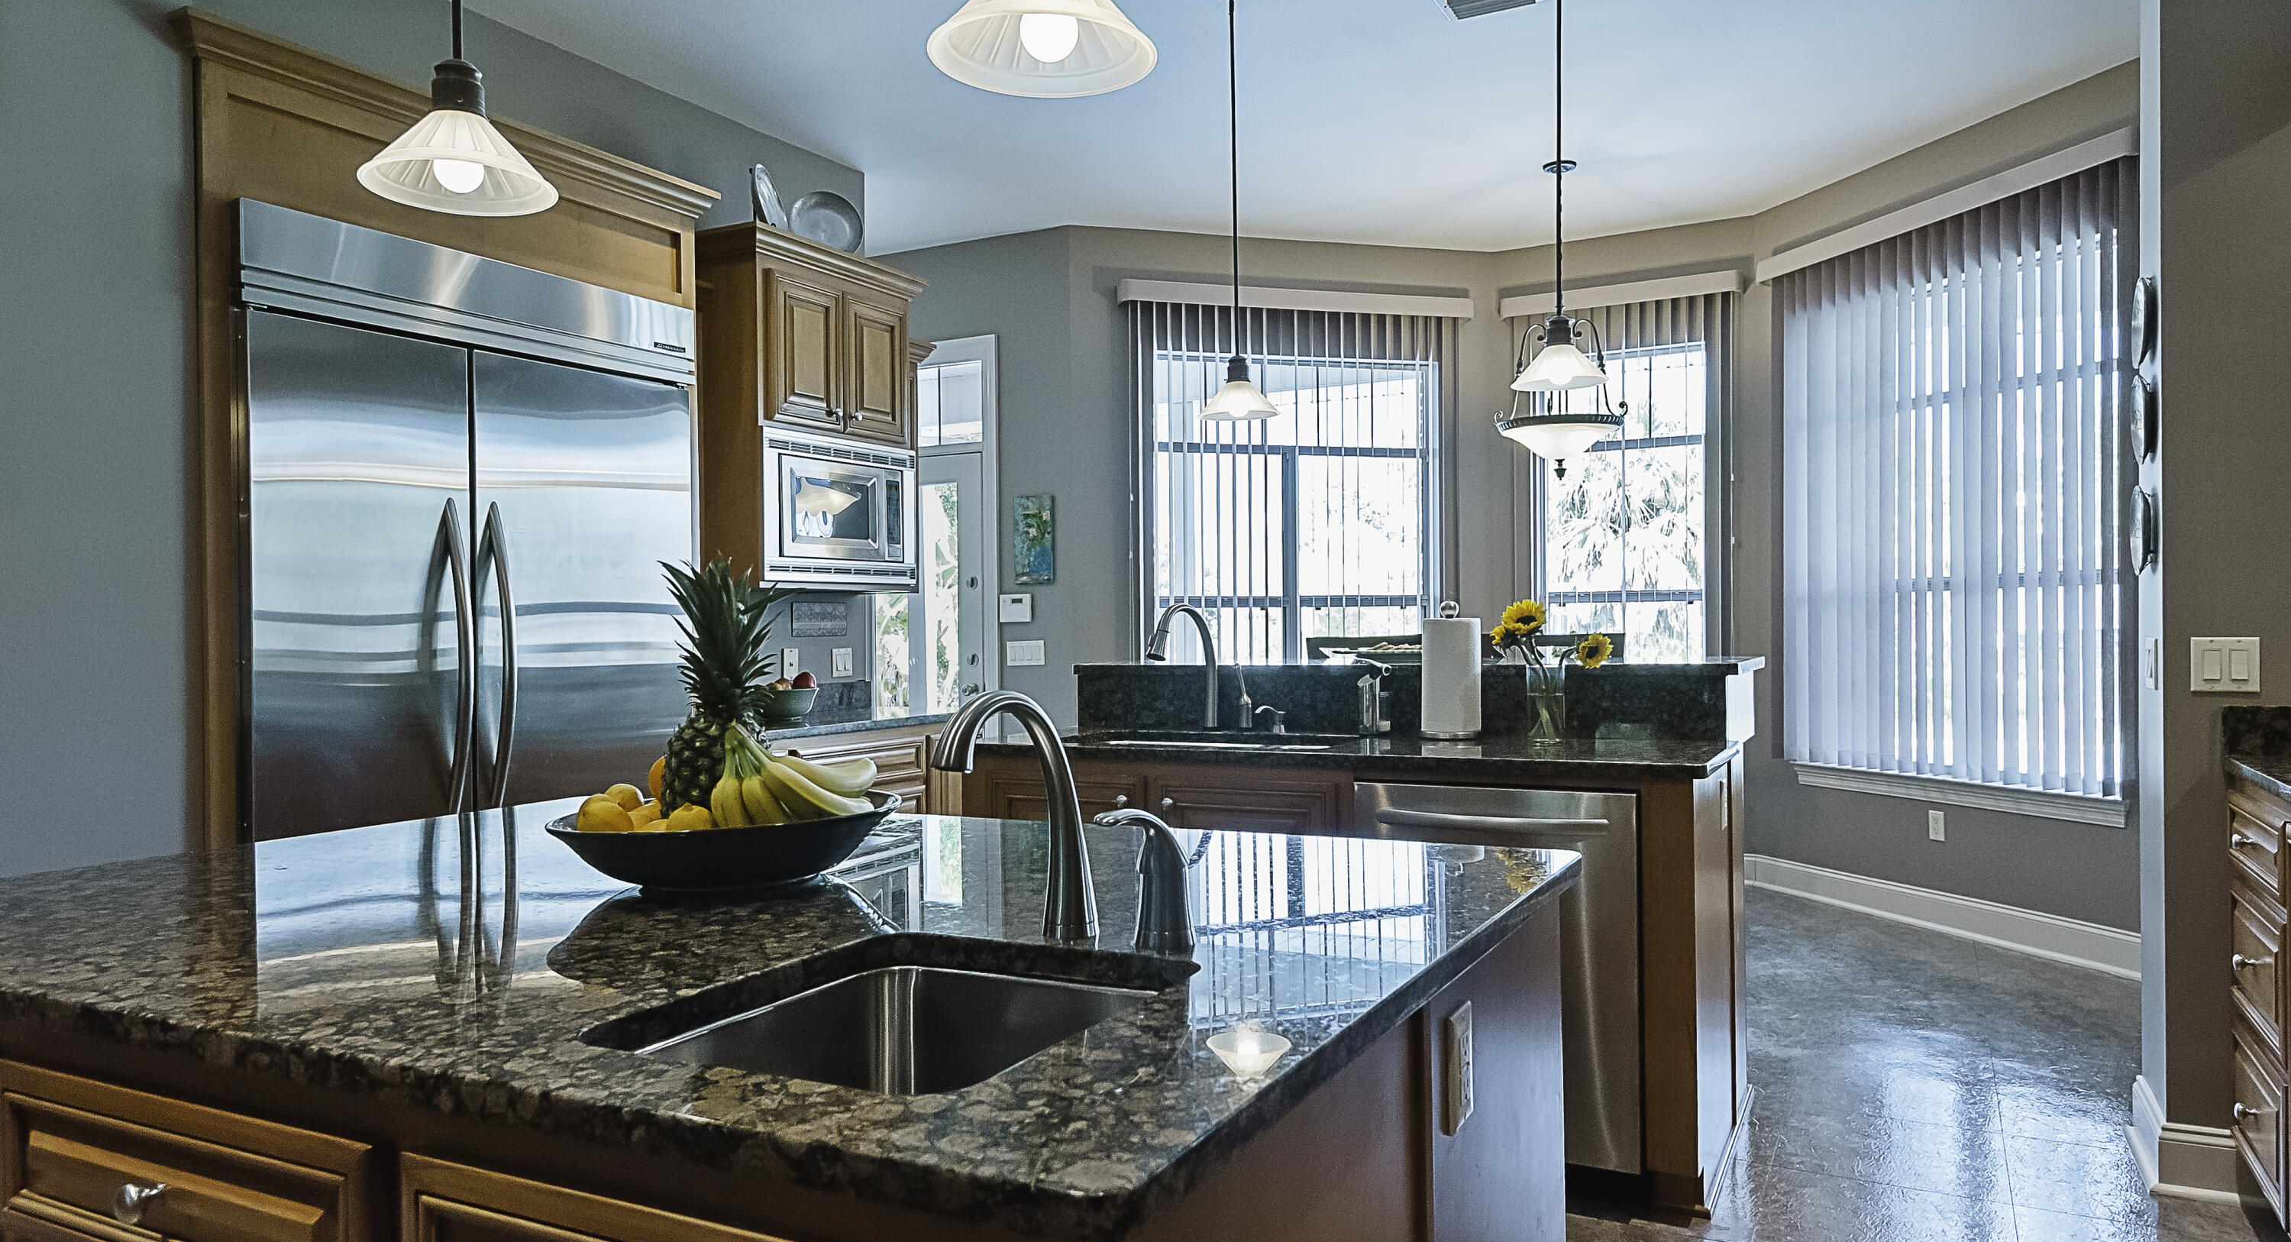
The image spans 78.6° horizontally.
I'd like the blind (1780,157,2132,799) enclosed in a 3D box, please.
[{"bbox_3d":[3.042,-0.459,5.417,0.090,2.135,1.630,-1,0,-16],"label":"blind"}]

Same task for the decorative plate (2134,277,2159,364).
[{"bbox_3d":[2.157,-0.646,3.030,0.034,0.195,0.195,-1,0,29],"label":"decorative plate"}]

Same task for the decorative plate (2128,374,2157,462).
[{"bbox_3d":[2.217,-0.452,3.111,0.030,0.195,0.195,-1,0,28],"label":"decorative plate"}]

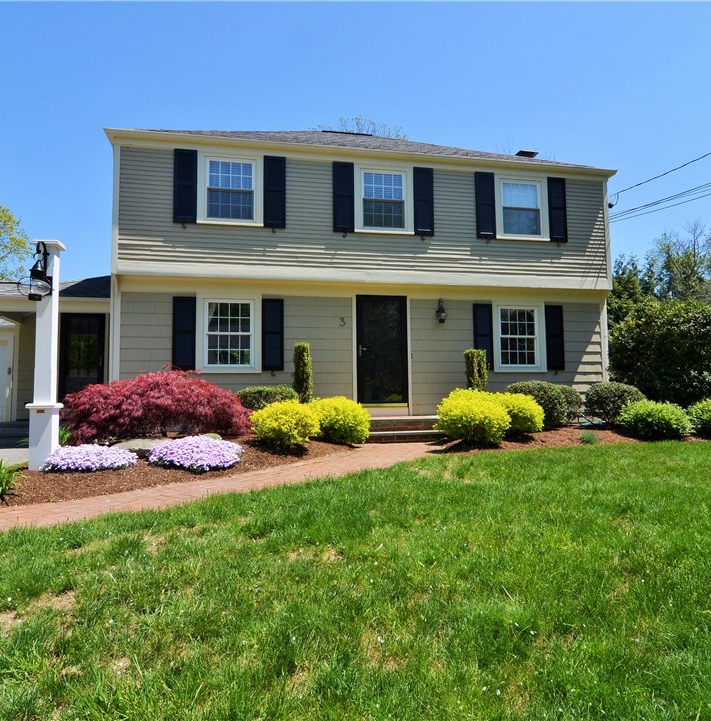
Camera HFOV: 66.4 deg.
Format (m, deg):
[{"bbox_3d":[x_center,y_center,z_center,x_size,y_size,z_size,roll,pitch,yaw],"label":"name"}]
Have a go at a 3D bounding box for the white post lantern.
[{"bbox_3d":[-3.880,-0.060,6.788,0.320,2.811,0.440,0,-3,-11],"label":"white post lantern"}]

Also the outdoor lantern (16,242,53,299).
[{"bbox_3d":[-3.833,-1.063,6.563,0.330,0.695,0.490,0,-3,-11],"label":"outdoor lantern"}]

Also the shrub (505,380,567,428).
[{"bbox_3d":[3.252,0.785,9.724,1.060,0.800,1.020,0,-4,-11],"label":"shrub"}]

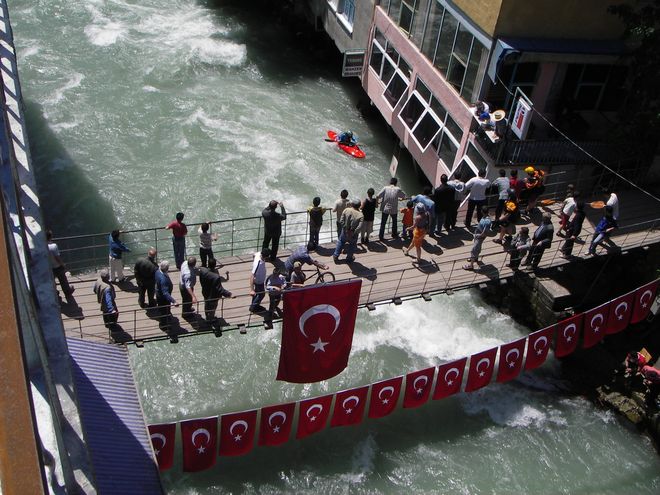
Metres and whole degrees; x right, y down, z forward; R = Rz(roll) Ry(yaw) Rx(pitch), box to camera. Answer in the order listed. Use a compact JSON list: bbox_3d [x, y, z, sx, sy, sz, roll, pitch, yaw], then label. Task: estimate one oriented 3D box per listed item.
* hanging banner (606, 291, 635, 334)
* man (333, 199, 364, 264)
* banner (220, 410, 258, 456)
[{"bbox_3d":[6.714,1.605,16.864,0.700,1.040,0.100,-12,30,-25],"label":"hanging banner"},{"bbox_3d":[0.439,-0.382,16.750,0.580,1.760,0.600,30,42,27],"label":"man"},{"bbox_3d":[-1.625,3.334,12.931,0.700,1.040,0.100,-12,37,-25],"label":"banner"}]

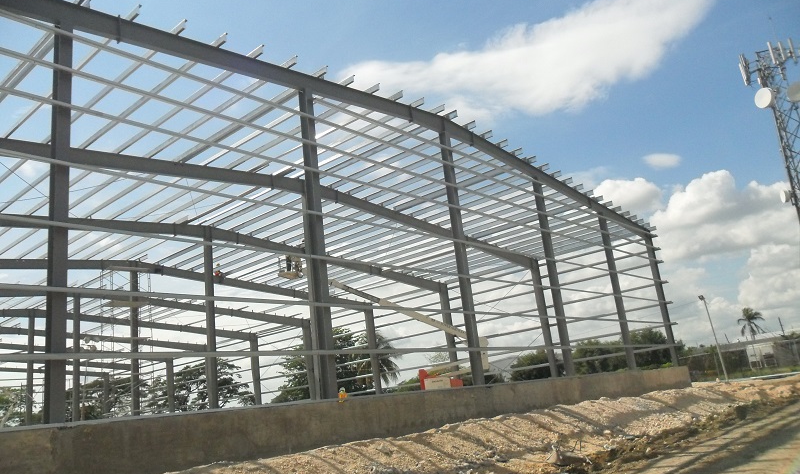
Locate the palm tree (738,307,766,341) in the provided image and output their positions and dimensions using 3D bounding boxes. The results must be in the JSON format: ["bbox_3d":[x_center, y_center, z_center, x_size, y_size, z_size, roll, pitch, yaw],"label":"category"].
[{"bbox_3d":[64.950,18.730,114.000,5.200,12.000,5.200,-14,-17,27],"label":"palm tree"}]

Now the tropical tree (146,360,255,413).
[{"bbox_3d":[-39.320,31.440,123.000,20.800,14.300,18.500,-1,-16,-18],"label":"tropical tree"}]

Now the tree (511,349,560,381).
[{"bbox_3d":[18.590,18.730,85.000,6.600,6.900,6.200,-9,-15,10],"label":"tree"}]

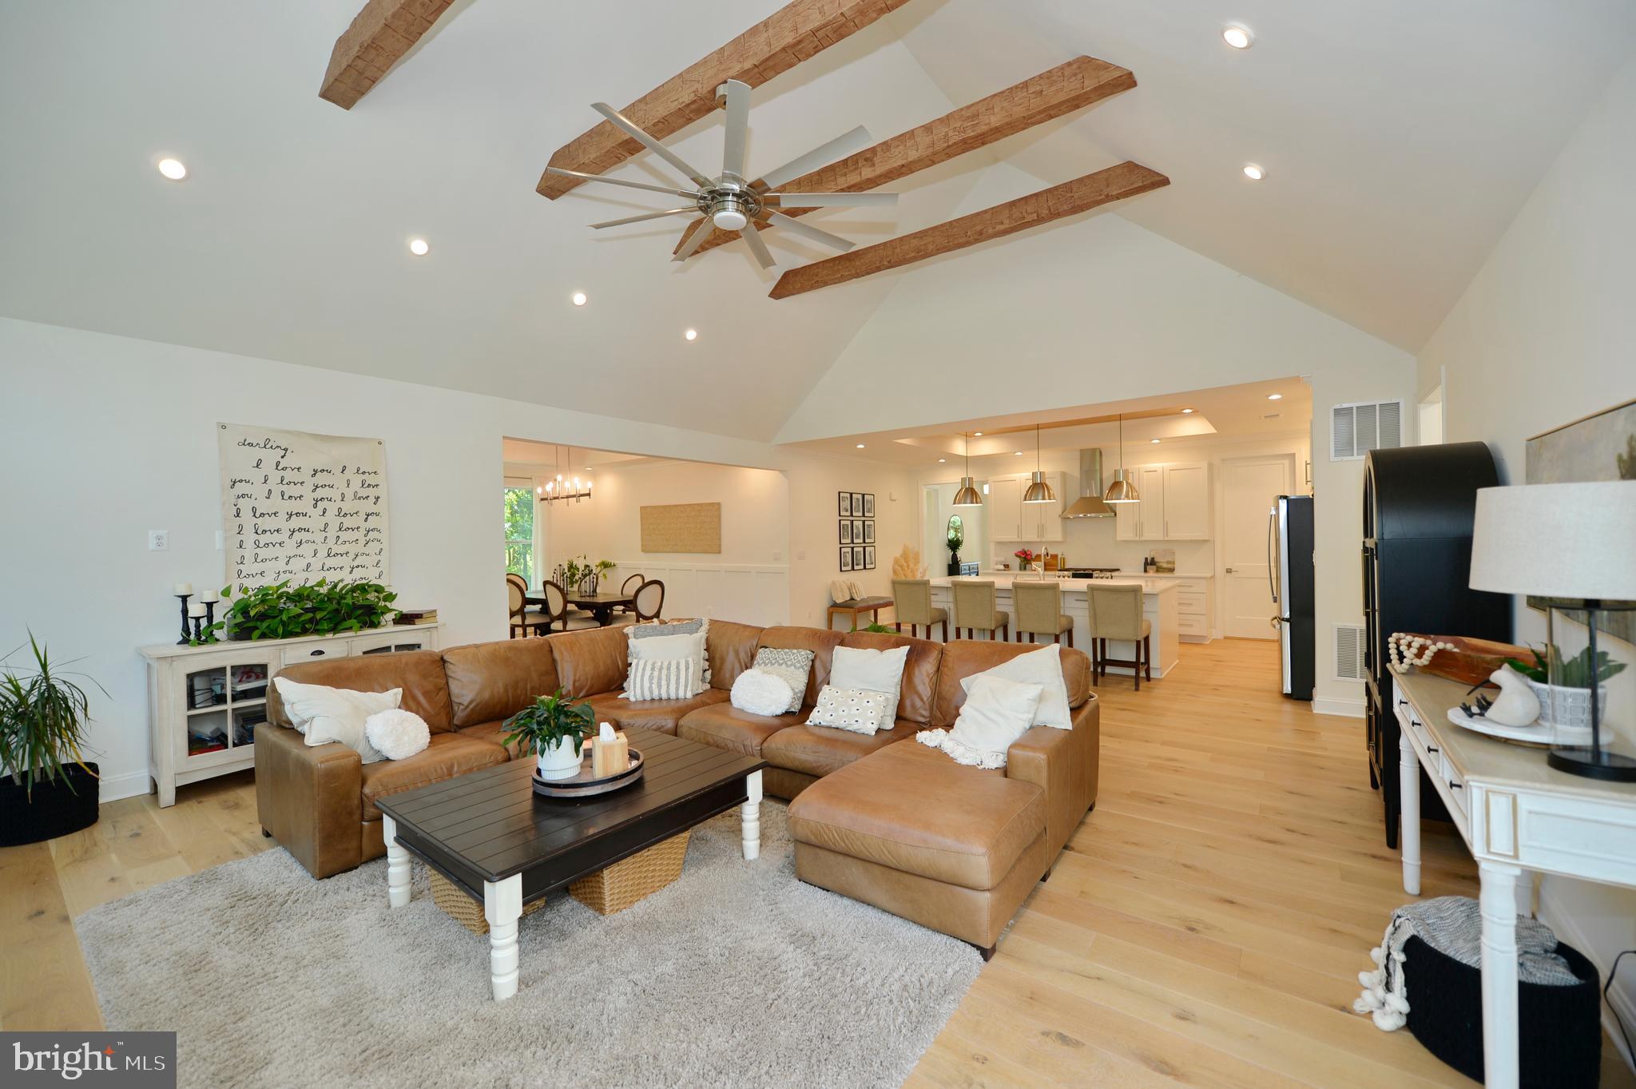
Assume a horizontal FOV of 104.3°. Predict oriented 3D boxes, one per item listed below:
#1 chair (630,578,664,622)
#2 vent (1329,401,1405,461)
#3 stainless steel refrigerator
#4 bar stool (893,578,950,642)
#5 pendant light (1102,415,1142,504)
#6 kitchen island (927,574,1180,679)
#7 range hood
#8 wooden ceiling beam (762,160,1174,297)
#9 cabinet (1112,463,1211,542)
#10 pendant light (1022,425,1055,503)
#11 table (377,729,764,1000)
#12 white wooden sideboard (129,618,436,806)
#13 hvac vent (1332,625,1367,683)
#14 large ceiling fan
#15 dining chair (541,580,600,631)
[{"bbox_3d":[-2.333,0.976,8.160,0.590,0.990,0.510,-1,1,36],"label":"chair"},{"bbox_3d":[4.216,-0.866,4.882,0.430,0.435,0.020,-1,0,37],"label":"vent"},{"bbox_3d":[4.710,0.471,5.838,0.860,1.780,0.910,-1,1,36],"label":"stainless steel refrigerator"},{"bbox_3d":[1.216,0.907,7.590,0.485,1.000,0.560,-1,1,36],"label":"bar stool"},{"bbox_3d":[3.315,-0.991,6.950,0.360,1.060,0.360,-1,0,37],"label":"pendant light"},{"bbox_3d":[2.635,0.918,7.545,2.780,0.915,1.550,-1,0,37],"label":"kitchen island"},{"bbox_3d":[4.101,-0.919,9.521,0.770,1.000,0.500,-1,1,36],"label":"range hood"},{"bbox_3d":[0.987,-2.582,5.392,3.510,0.190,0.122,-1,1,36],"label":"wooden ceiling beam"},{"bbox_3d":[4.910,-0.584,9.057,1.145,1.040,0.340,-1,1,36],"label":"cabinet"},{"bbox_3d":[2.602,-1.001,7.489,0.360,1.009,0.360,-1,0,37],"label":"pendant light"},{"bbox_3d":[-0.959,1.200,2.649,0.915,0.408,1.215,-1,0,38],"label":"table"},{"bbox_3d":[-3.372,1.038,4.188,0.425,0.865,1.466,-1,0,37],"label":"white wooden sideboard"},{"bbox_3d":[4.247,0.849,4.874,0.430,0.445,0.020,-1,0,37],"label":"hvac vent"},{"bbox_3d":[-0.464,-2.045,3.366,1.770,0.720,1.770,-1,1,36],"label":"large ceiling fan"},{"bbox_3d":[-3.250,0.986,8.409,0.500,1.000,0.580,-1,0,37],"label":"dining chair"}]

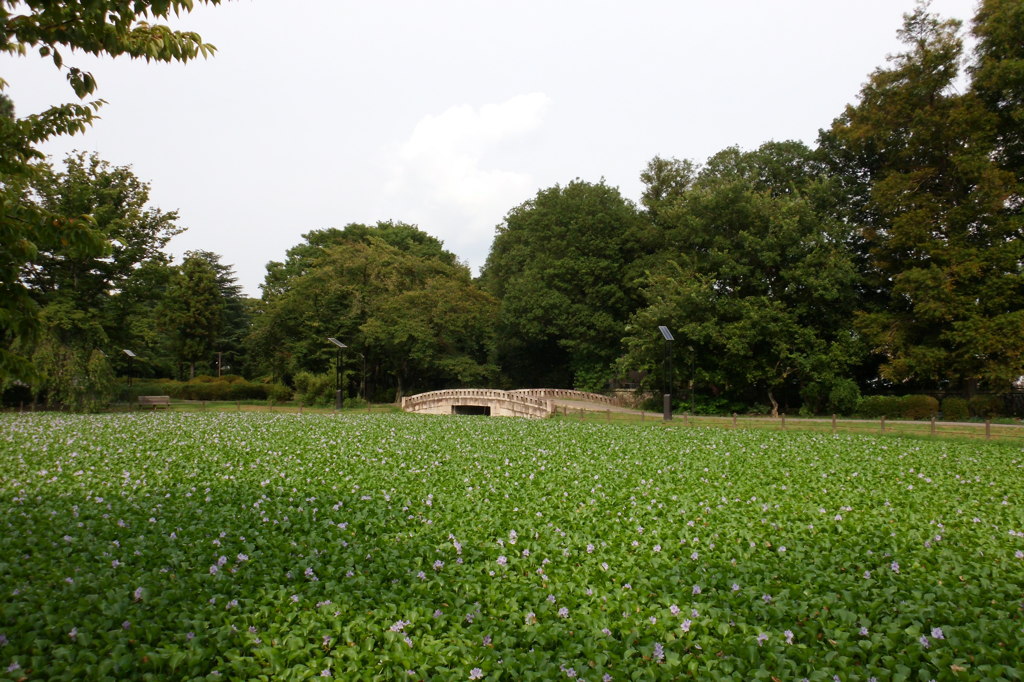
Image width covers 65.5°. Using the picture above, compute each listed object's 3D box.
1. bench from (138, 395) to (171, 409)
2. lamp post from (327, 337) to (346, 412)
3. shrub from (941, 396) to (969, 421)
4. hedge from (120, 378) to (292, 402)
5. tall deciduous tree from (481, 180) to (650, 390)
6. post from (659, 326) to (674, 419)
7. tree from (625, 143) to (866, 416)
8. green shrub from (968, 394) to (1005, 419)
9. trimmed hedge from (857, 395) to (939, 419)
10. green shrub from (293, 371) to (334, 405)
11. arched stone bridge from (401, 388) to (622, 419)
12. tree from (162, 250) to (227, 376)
[{"bbox_3d":[-20.118,3.506,44.800,1.650,0.800,0.600,0,-3,-7],"label":"bench"},{"bbox_3d":[-9.743,1.843,44.400,0.450,4.000,0.800,3,-4,-45],"label":"lamp post"},{"bbox_3d":[19.010,2.889,34.200,1.050,1.050,1.000,-2,-3,32],"label":"shrub"},{"bbox_3d":[-23.175,3.599,60.000,12.500,1.800,3.000,0,-3,-3],"label":"hedge"},{"bbox_3d":[3.898,-3.570,58.000,12.000,16.200,11.500,0,-3,0],"label":"tall deciduous tree"},{"bbox_3d":[6.572,1.380,33.800,0.420,4.000,0.700,2,-3,-34],"label":"post"},{"bbox_3d":[11.050,-2.974,38.500,11.000,13.200,10.000,-1,-3,18],"label":"tree"},{"bbox_3d":[20.861,2.891,35.000,1.400,1.050,1.150,-2,-3,32],"label":"green shrub"},{"bbox_3d":[17.094,2.938,35.300,3.100,1.100,1.300,-2,-3,32],"label":"trimmed hedge"},{"bbox_3d":[-12.776,3.040,51.500,2.700,2.300,2.300,0,-3,-6],"label":"green shrub"},{"bbox_3d":[-0.254,3.363,43.200,10.380,1.600,6.200,-2,-4,39],"label":"arched stone bridge"},{"bbox_3d":[-29.513,-1.580,74.000,5.700,13.400,5.700,0,-3,0],"label":"tree"}]

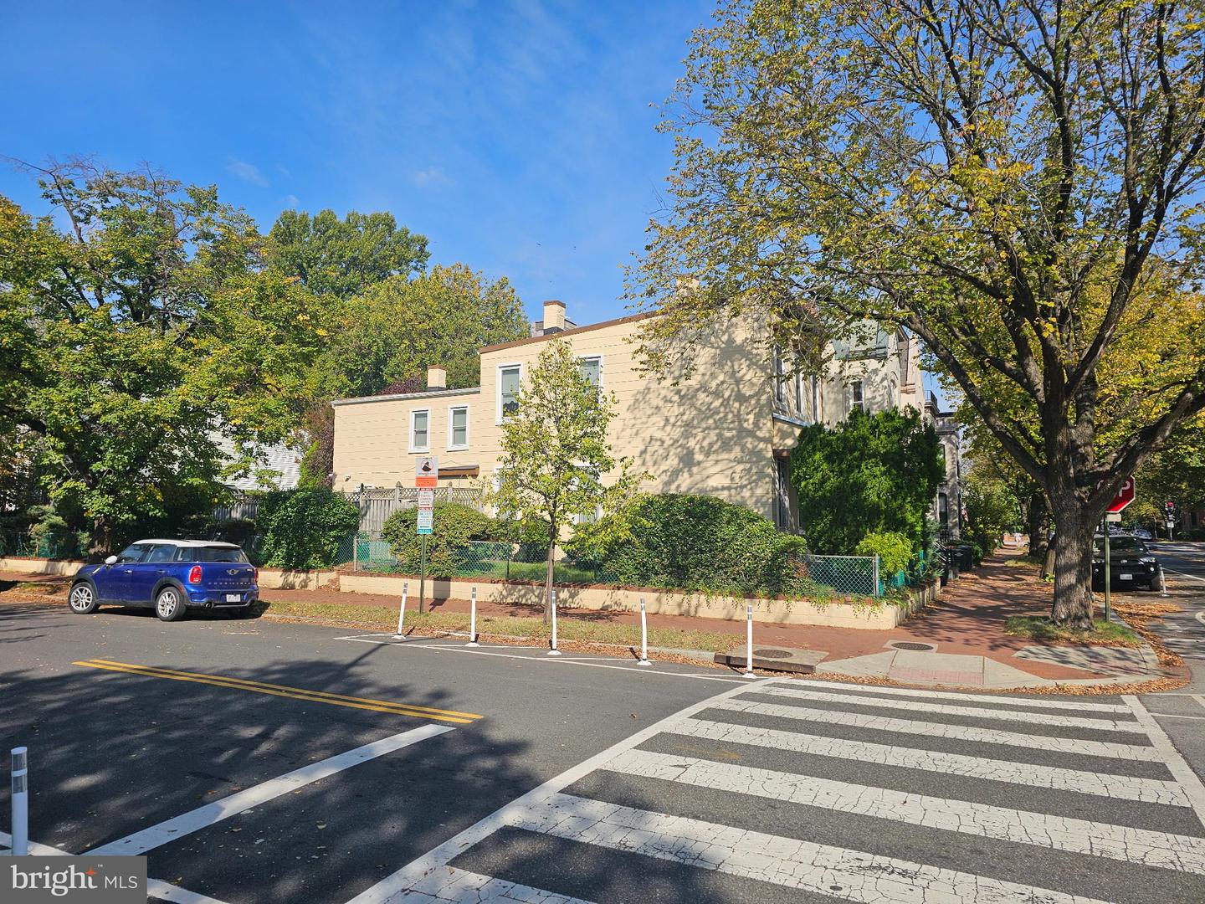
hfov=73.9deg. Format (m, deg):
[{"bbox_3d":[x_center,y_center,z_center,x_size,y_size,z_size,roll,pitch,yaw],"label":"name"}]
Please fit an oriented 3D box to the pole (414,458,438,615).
[{"bbox_3d":[-3.550,1.669,15.997,0.450,3.105,0.080,1,-5,-4],"label":"pole"}]

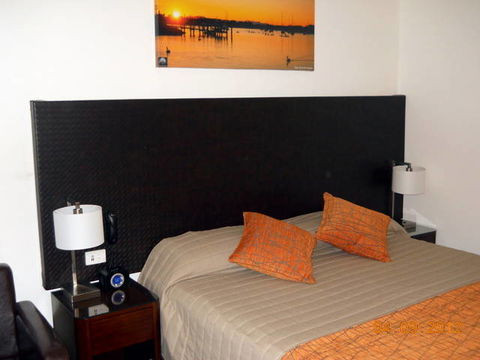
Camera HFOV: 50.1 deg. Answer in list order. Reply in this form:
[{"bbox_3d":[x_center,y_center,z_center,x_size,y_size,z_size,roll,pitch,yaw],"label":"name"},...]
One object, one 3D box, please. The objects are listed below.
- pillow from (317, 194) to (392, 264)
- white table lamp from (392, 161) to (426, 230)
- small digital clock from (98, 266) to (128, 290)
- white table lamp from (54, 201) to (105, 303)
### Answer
[{"bbox_3d":[0.720,0.290,3.191,0.450,0.140,0.440,20,34,4],"label":"pillow"},{"bbox_3d":[1.288,0.132,3.963,0.240,0.520,0.275,-7,10,-32],"label":"white table lamp"},{"bbox_3d":[-0.706,0.548,2.870,0.120,0.100,0.105,-7,11,-36],"label":"small digital clock"},{"bbox_3d":[-0.828,0.369,2.663,0.240,0.520,0.275,-7,10,-32],"label":"white table lamp"}]

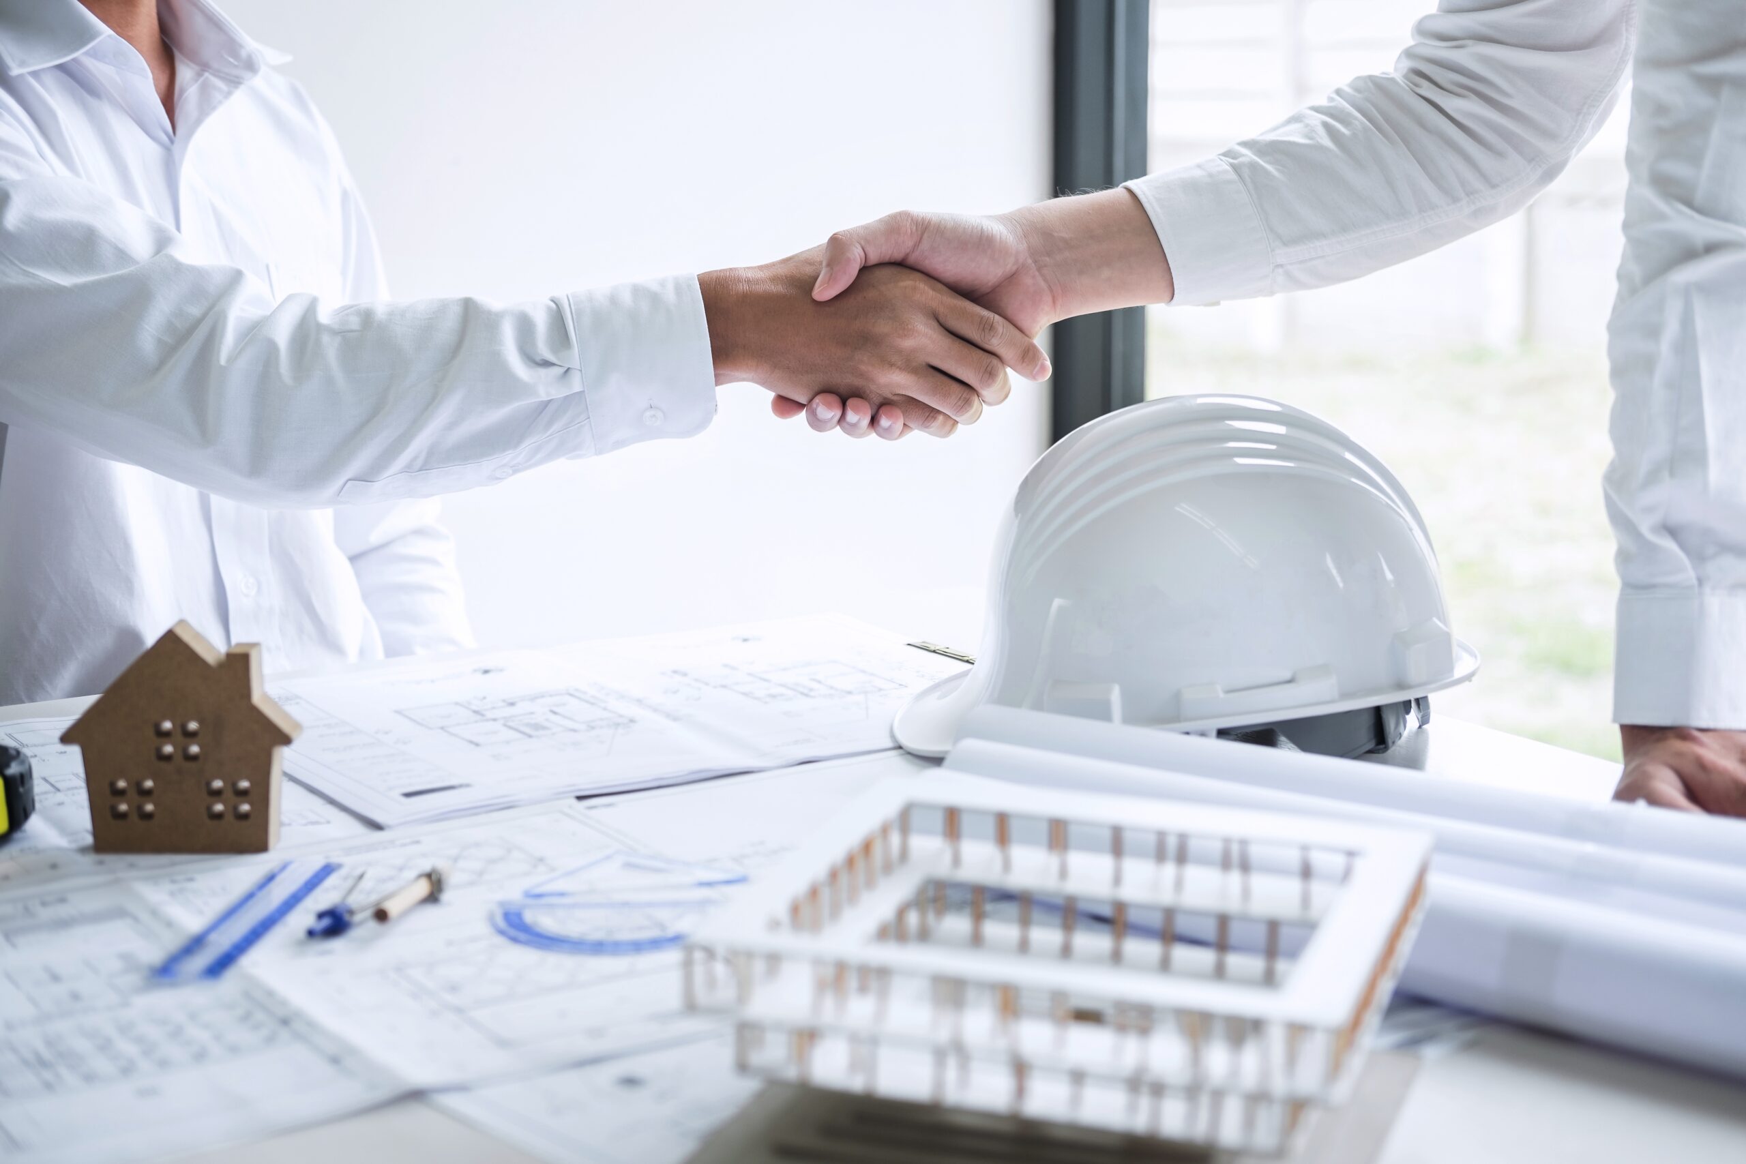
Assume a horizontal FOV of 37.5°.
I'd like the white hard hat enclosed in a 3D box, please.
[{"bbox_3d":[0.151,-0.007,1.263,0.290,0.160,0.216,-5,13,-6],"label":"white hard hat"}]

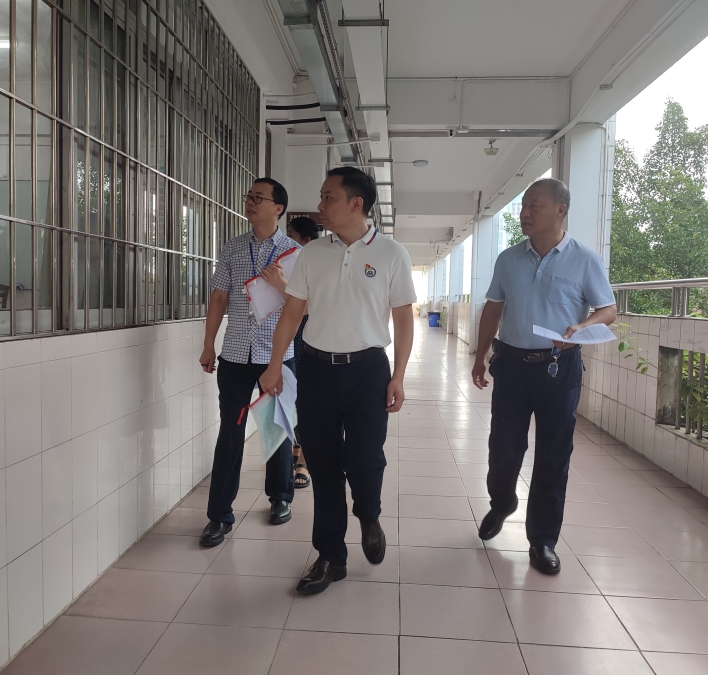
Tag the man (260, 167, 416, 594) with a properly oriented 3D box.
[{"bbox_3d":[-0.041,0.135,2.702,0.600,1.690,0.520,2,4,6],"label":"man"}]

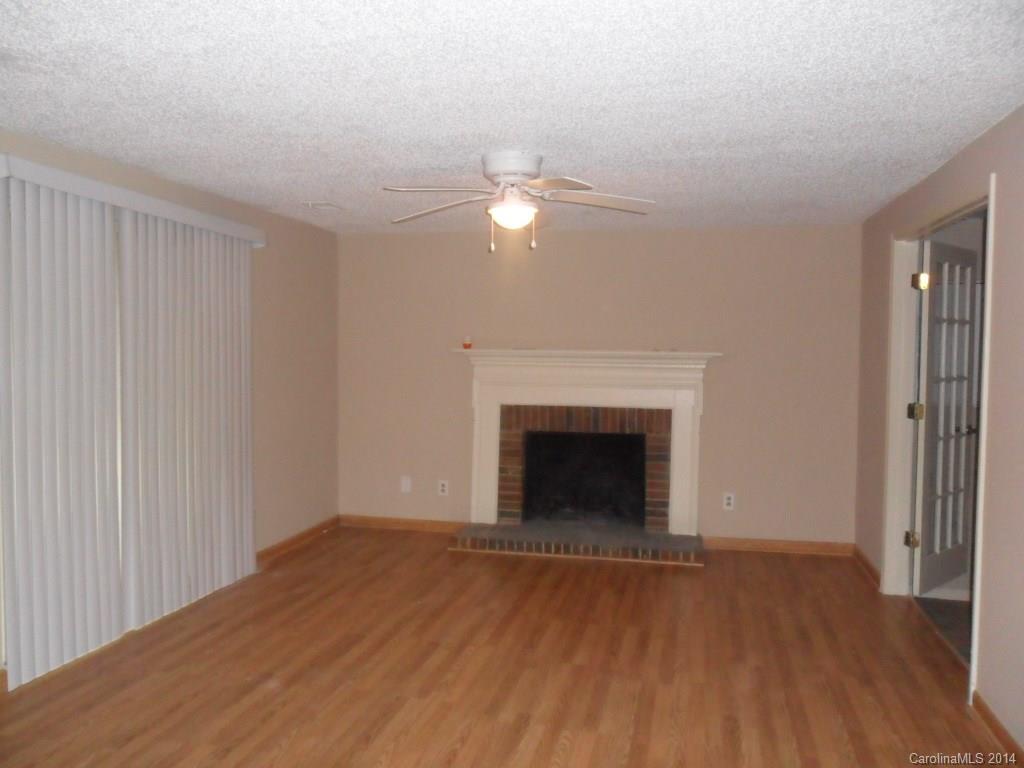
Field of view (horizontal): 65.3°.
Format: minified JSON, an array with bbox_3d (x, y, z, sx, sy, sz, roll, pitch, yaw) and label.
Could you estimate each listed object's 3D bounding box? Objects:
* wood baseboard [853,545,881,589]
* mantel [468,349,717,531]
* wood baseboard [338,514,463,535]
[{"bbox_3d":[2.279,1.170,5.140,0.021,0.089,0.816,1,3,13],"label":"wood baseboard"},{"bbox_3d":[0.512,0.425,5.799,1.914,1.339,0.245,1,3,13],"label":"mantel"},{"bbox_3d":[-0.864,1.094,6.251,1.057,0.089,0.021,1,3,13],"label":"wood baseboard"}]

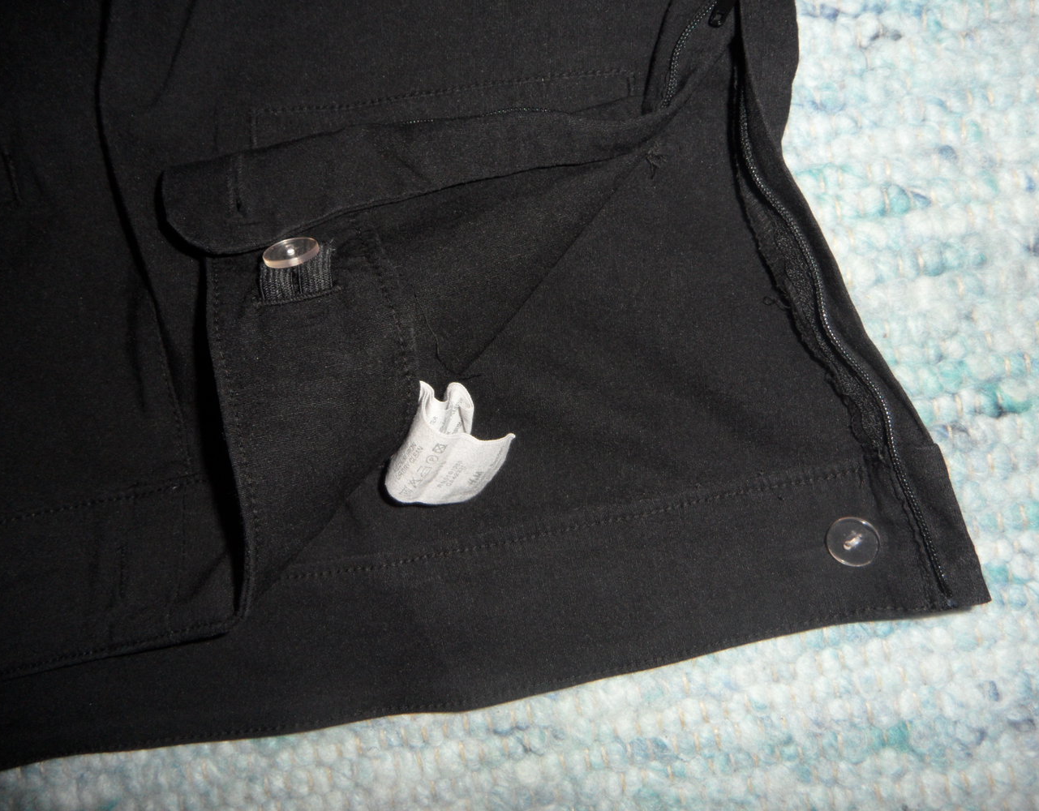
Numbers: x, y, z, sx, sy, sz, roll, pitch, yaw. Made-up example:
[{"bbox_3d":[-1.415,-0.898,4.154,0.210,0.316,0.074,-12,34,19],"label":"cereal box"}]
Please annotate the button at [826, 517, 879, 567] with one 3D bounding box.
[{"bbox_3d":[0.100,0.041,0.225,0.015,0.003,0.015,0,82,6],"label":"button"}]

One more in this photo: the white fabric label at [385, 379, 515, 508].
[{"bbox_3d":[-0.020,0.011,0.212,0.030,0.018,0.026,30,125,0],"label":"white fabric label"}]

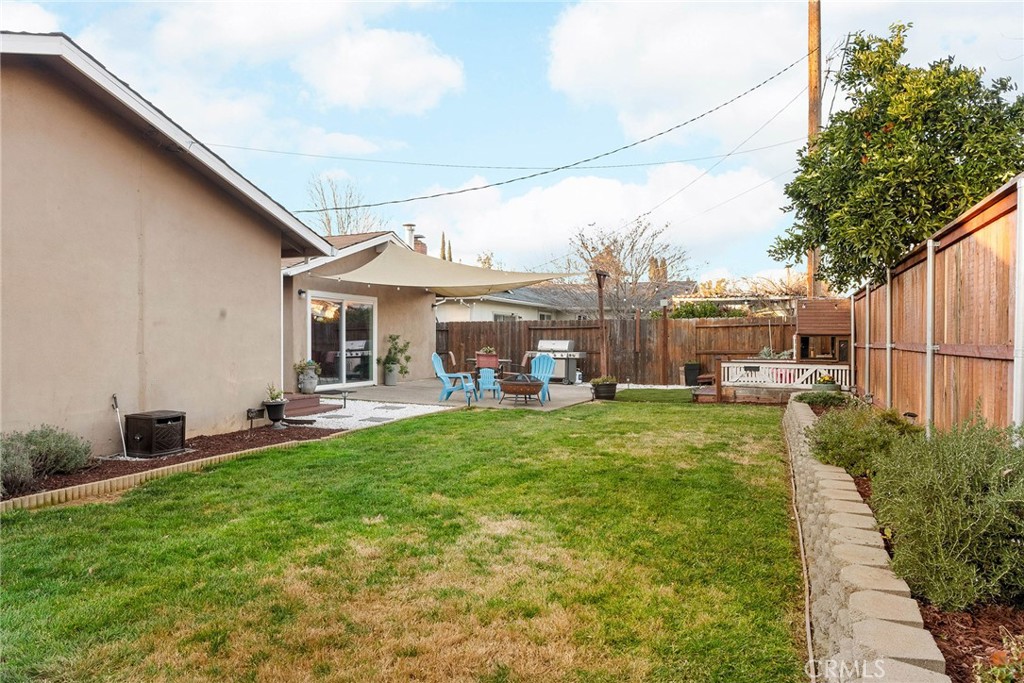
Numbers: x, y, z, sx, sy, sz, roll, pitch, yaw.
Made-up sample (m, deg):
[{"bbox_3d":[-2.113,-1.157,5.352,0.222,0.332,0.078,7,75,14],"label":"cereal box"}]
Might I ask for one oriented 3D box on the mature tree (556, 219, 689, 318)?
[{"bbox_3d":[3.700,-1.430,22.500,4.300,5.250,4.200,0,0,0],"label":"mature tree"}]

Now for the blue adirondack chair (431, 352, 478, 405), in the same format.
[{"bbox_3d":[-1.100,0.690,13.100,0.840,0.940,0.740,0,0,23],"label":"blue adirondack chair"}]

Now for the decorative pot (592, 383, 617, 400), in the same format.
[{"bbox_3d":[1.870,1.010,13.800,0.490,0.340,0.490,0,0,0],"label":"decorative pot"}]

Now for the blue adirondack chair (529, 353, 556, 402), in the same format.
[{"bbox_3d":[0.480,0.690,13.250,0.740,0.930,0.830,0,0,23],"label":"blue adirondack chair"}]

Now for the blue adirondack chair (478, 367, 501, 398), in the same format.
[{"bbox_3d":[-0.455,0.860,13.600,0.470,0.610,0.500,0,0,-12],"label":"blue adirondack chair"}]

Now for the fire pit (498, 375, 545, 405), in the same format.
[{"bbox_3d":[0.174,0.875,12.500,0.820,0.560,0.820,0,0,0],"label":"fire pit"}]

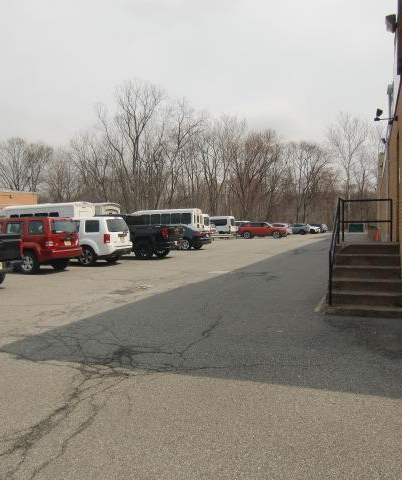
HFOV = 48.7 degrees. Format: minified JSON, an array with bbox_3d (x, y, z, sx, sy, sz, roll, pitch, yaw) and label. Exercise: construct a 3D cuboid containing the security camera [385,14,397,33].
[{"bbox_3d":[3.553,-4.067,8.246,0.220,0.320,0.240,0,2,21],"label":"security camera"}]

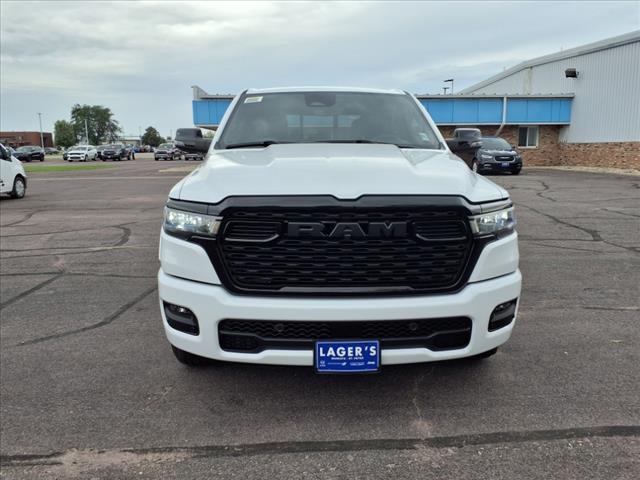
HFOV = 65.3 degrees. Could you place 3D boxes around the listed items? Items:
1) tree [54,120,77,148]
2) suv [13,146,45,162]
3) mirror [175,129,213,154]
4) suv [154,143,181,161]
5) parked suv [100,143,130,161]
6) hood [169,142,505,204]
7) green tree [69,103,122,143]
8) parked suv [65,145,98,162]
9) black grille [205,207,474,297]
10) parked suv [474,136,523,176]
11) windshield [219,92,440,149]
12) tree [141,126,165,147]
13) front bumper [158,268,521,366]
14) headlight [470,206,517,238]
[{"bbox_3d":[-60.094,-24.662,117.459,4.900,7.400,4.900,-5,12,-26],"label":"tree"},{"bbox_3d":[-28.029,-8.440,48.274,1.830,1.460,4.650,-2,11,-13],"label":"suv"},{"bbox_3d":[-1.010,-0.779,3.944,0.310,0.200,0.210,0,10,-2],"label":"mirror"},{"bbox_3d":[-17.700,-10.230,58.147,2.050,1.920,5.500,0,10,-1],"label":"suv"},{"bbox_3d":[-19.766,-8.568,48.249,1.910,1.720,4.700,-2,11,-9],"label":"parked suv"},{"bbox_3d":[0.107,-0.420,3.004,1.760,0.290,1.380,0,11,-2],"label":"hood"},{"bbox_3d":[-57.428,-28.696,126.870,10.900,11.700,10.900,-5,12,-24],"label":"green tree"},{"bbox_3d":[-26.400,-9.700,55.911,1.950,1.780,5.000,-1,10,-7],"label":"parked suv"},{"bbox_3d":[0.126,0.044,2.436,1.340,0.430,0.200,0,11,-2],"label":"black grille"},{"bbox_3d":[7.930,-4.102,23.914,2.020,1.770,5.100,0,10,0],"label":"parked suv"},{"bbox_3d":[0.063,-0.956,3.942,1.690,0.220,1.050,0,44,-2],"label":"windshield"},{"bbox_3d":[-40.264,-24.447,120.000,5.300,5.700,5.200,0,10,0],"label":"tree"},{"bbox_3d":[0.128,0.391,2.620,2.050,0.380,0.520,0,11,-2],"label":"front bumper"},{"bbox_3d":[0.940,-0.115,2.764,0.360,0.135,0.220,-2,11,-11],"label":"headlight"}]

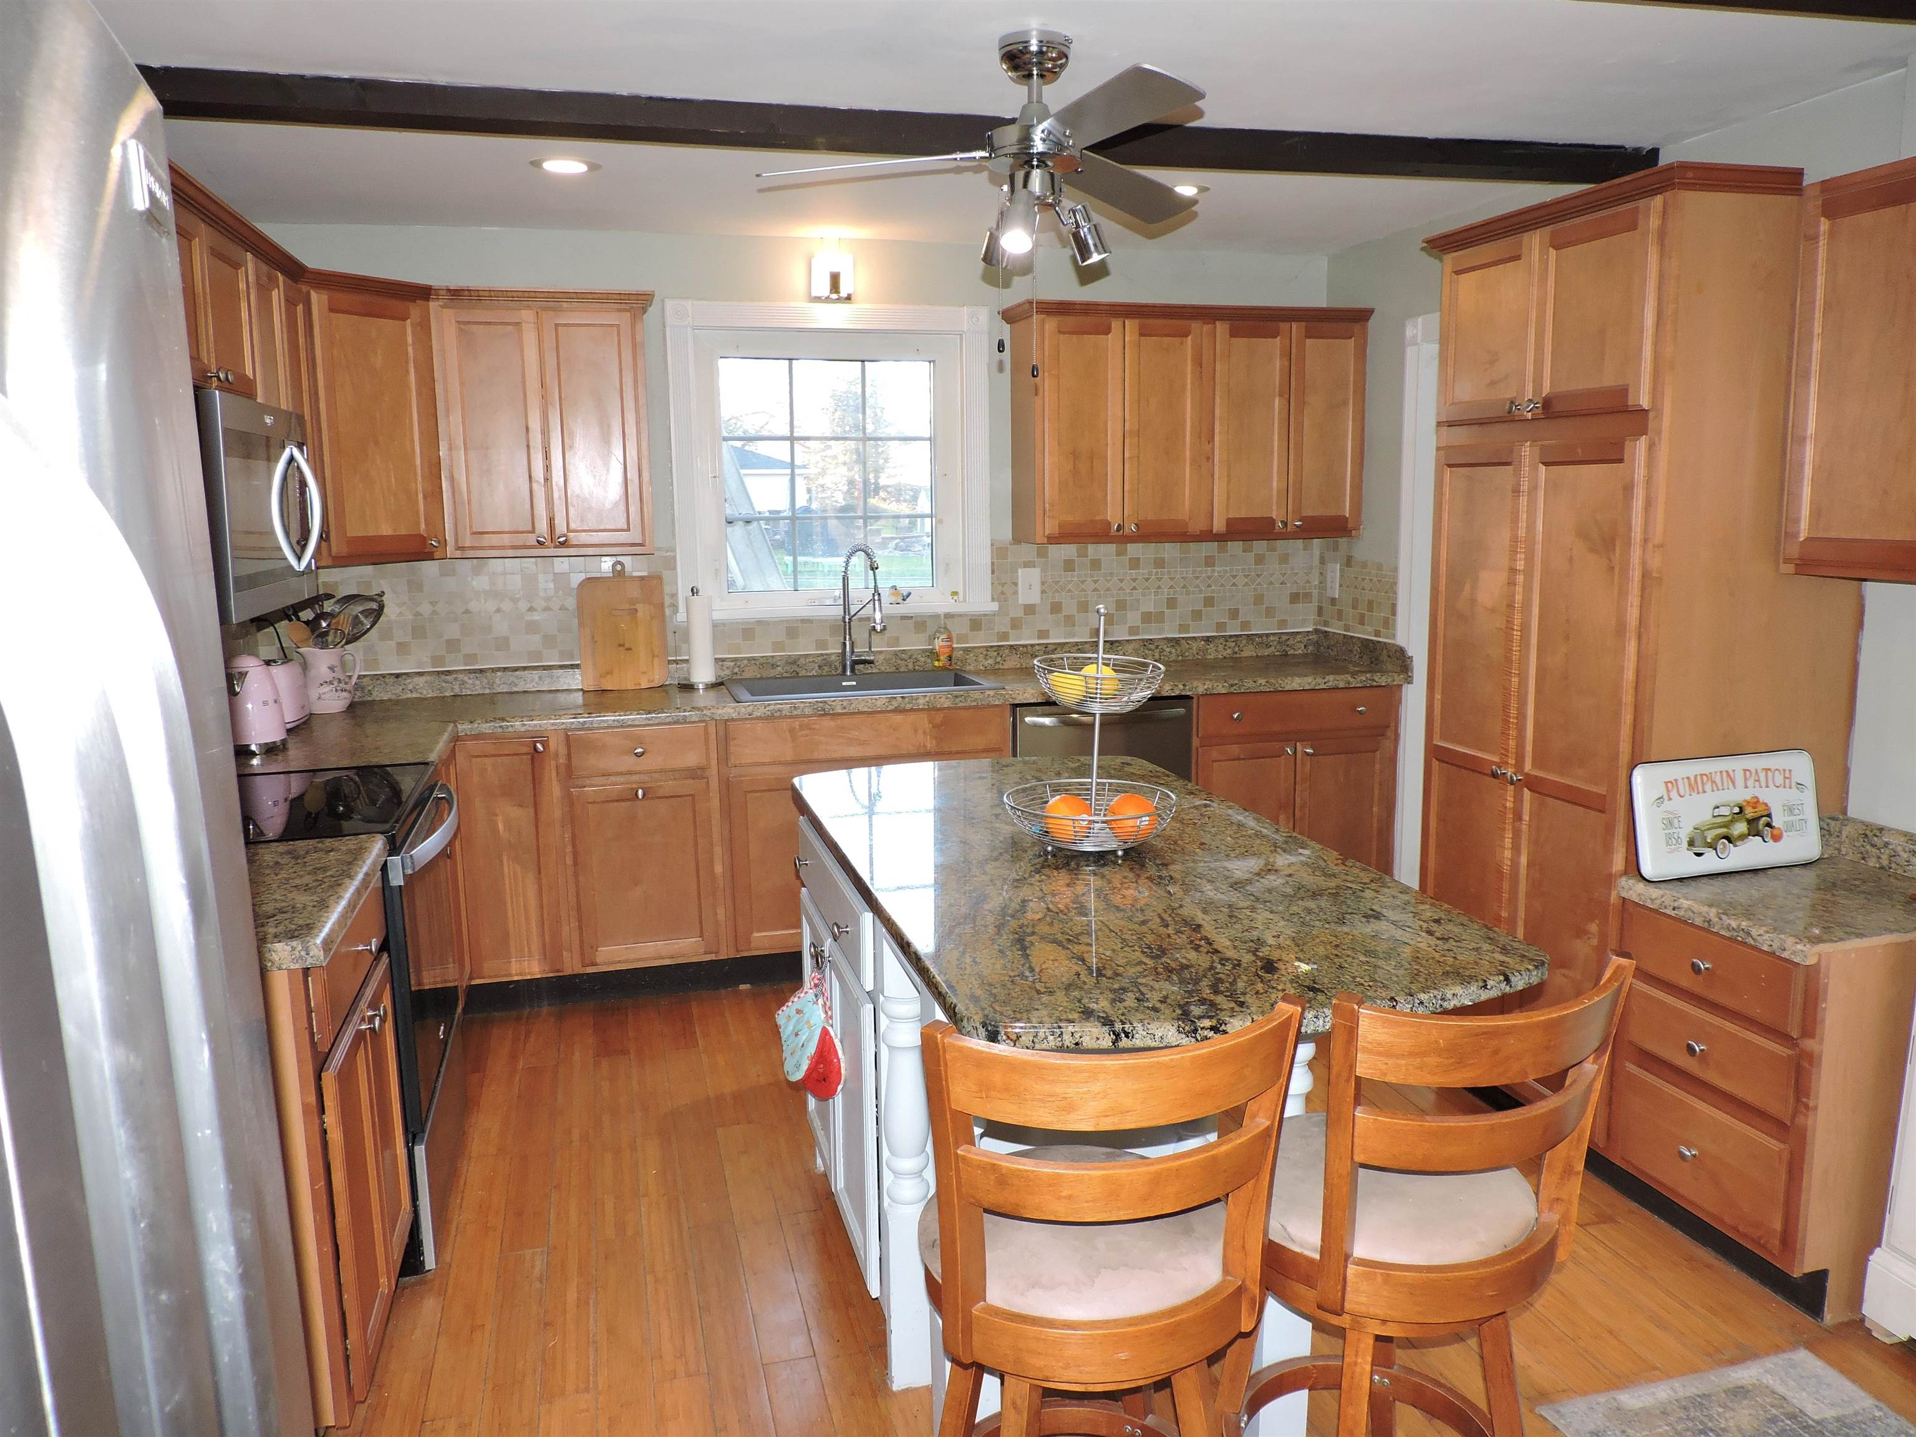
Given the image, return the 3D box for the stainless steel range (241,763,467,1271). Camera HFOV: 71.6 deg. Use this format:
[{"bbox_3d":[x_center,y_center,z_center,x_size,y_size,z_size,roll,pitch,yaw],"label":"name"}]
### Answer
[{"bbox_3d":[-1.476,0.634,2.995,0.700,0.922,0.757,-3,11,-14],"label":"stainless steel range"}]

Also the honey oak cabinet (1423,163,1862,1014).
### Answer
[{"bbox_3d":[1.587,-0.076,3.205,0.610,2.175,0.810,-3,11,-14],"label":"honey oak cabinet"}]

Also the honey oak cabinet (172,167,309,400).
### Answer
[{"bbox_3d":[-1.670,-0.861,2.675,0.350,0.395,0.830,-3,10,-15],"label":"honey oak cabinet"}]

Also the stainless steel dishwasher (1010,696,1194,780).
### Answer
[{"bbox_3d":[0.417,0.306,4.683,0.617,0.825,0.625,-3,11,-14],"label":"stainless steel dishwasher"}]

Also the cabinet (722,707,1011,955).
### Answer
[{"bbox_3d":[-0.344,0.338,4.521,0.920,0.816,0.630,-3,10,-15],"label":"cabinet"}]

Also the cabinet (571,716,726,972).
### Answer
[{"bbox_3d":[-1.020,0.376,4.346,0.477,0.816,0.630,-3,10,-15],"label":"cabinet"}]

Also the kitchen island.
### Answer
[{"bbox_3d":[0.216,0.681,2.495,0.825,0.914,1.745,-3,10,-15],"label":"kitchen island"}]

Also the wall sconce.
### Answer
[{"bbox_3d":[-0.417,-1.504,4.462,0.156,0.190,0.130,-3,10,-15],"label":"wall sconce"}]

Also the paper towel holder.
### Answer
[{"bbox_3d":[-0.880,-0.281,4.503,0.150,0.348,0.150,-3,10,-15],"label":"paper towel holder"}]

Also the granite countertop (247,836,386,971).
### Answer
[{"bbox_3d":[-1.318,0.315,2.156,0.640,0.040,0.660,-3,10,-15],"label":"granite countertop"}]

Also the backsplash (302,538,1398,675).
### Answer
[{"bbox_3d":[-0.353,-0.379,4.445,3.735,0.376,0.520,-3,11,-14],"label":"backsplash"}]

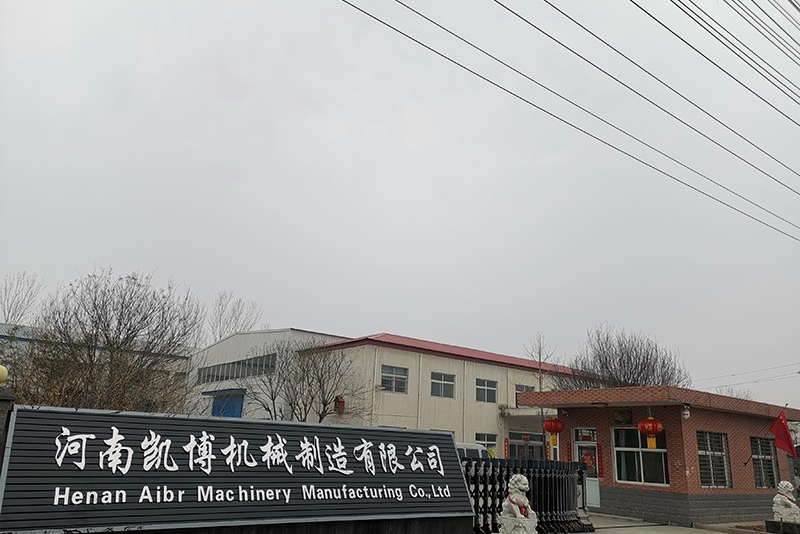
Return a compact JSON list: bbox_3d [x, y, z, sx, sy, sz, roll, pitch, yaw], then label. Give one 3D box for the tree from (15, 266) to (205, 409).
[{"bbox_3d":[-7.880,3.063,16.761,4.783,6.090,5.000,10,-18,-24],"label":"tree"}]

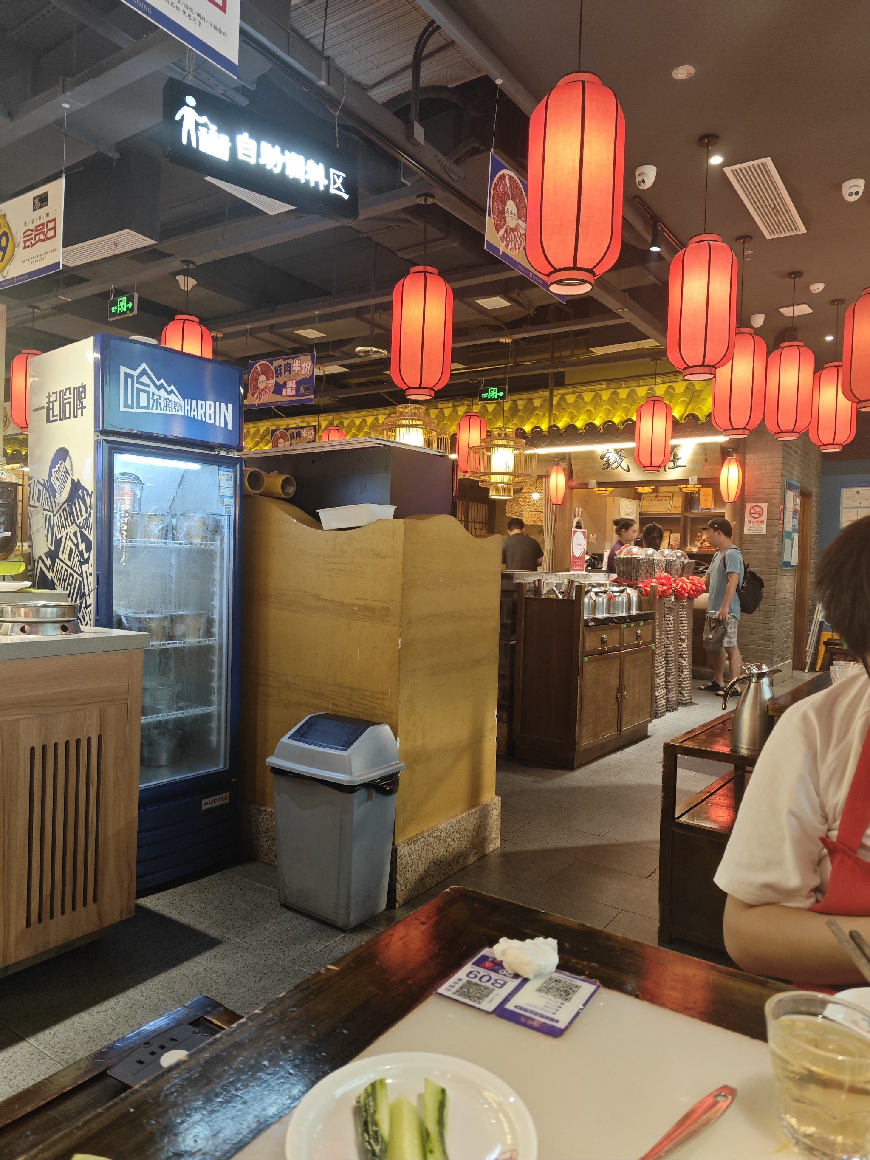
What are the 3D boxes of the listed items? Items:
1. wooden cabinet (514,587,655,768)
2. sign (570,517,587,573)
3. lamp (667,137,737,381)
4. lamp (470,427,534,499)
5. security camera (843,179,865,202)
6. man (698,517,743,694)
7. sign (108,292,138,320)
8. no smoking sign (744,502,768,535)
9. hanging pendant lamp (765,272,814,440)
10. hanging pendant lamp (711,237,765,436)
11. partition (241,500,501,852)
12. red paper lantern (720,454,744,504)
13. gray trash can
[{"bbox_3d":[1.057,0.580,5.277,0.420,1.100,1.350,3,2,35],"label":"wooden cabinet"},{"bbox_3d":[0.980,-0.222,5.249,0.050,0.345,0.210,3,2,35],"label":"sign"},{"bbox_3d":[1.253,-1.488,3.593,0.300,1.090,0.300,3,2,35],"label":"lamp"},{"bbox_3d":[0.521,-0.902,5.950,0.520,0.530,0.520,2,2,0],"label":"lamp"},{"bbox_3d":[2.254,-2.091,4.153,0.110,0.094,0.110,3,2,30],"label":"security camera"},{"bbox_3d":[2.654,0.230,7.131,0.430,1.620,0.470,3,2,28],"label":"man"},{"bbox_3d":[-2.467,-2.166,6.100,0.355,0.155,0.030,3,2,35],"label":"sign"},{"bbox_3d":[3.206,-0.608,7.688,0.200,0.303,0.006,3,2,35],"label":"no smoking sign"},{"bbox_3d":[2.389,-1.496,5.166,0.300,1.085,0.300,3,2,35],"label":"hanging pendant lamp"},{"bbox_3d":[1.841,-1.460,4.631,0.300,1.165,0.300,3,2,35],"label":"hanging pendant lamp"},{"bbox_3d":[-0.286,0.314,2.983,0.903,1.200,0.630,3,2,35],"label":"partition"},{"bbox_3d":[2.901,-0.987,7.551,0.228,0.460,0.228,3,2,35],"label":"red paper lantern"},{"bbox_3d":[-0.319,0.752,2.499,0.355,0.615,0.270,3,2,35],"label":"gray trash can"}]

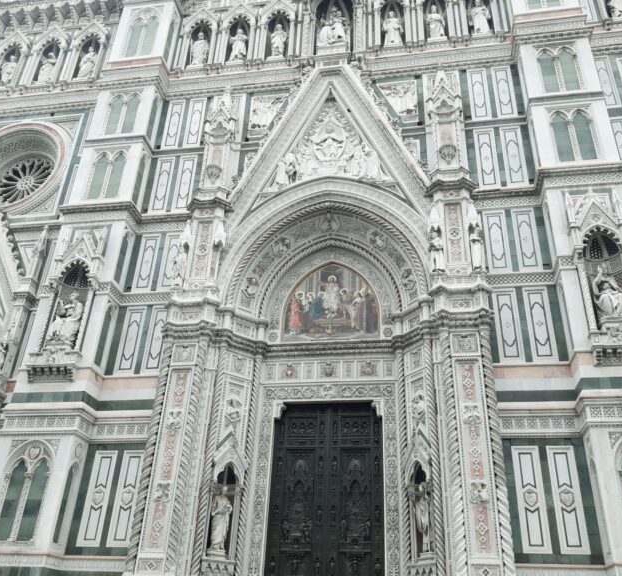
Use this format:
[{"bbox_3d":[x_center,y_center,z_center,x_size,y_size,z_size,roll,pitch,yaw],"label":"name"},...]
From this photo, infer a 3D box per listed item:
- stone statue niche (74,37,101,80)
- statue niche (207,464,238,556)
[{"bbox_3d":[-11.510,-11.884,32.432,1.200,3.150,0.800,-3,-30,10],"label":"stone statue niche"},{"bbox_3d":[-2.999,7.264,20.581,0.880,2.900,0.650,21,-34,-29],"label":"statue niche"}]

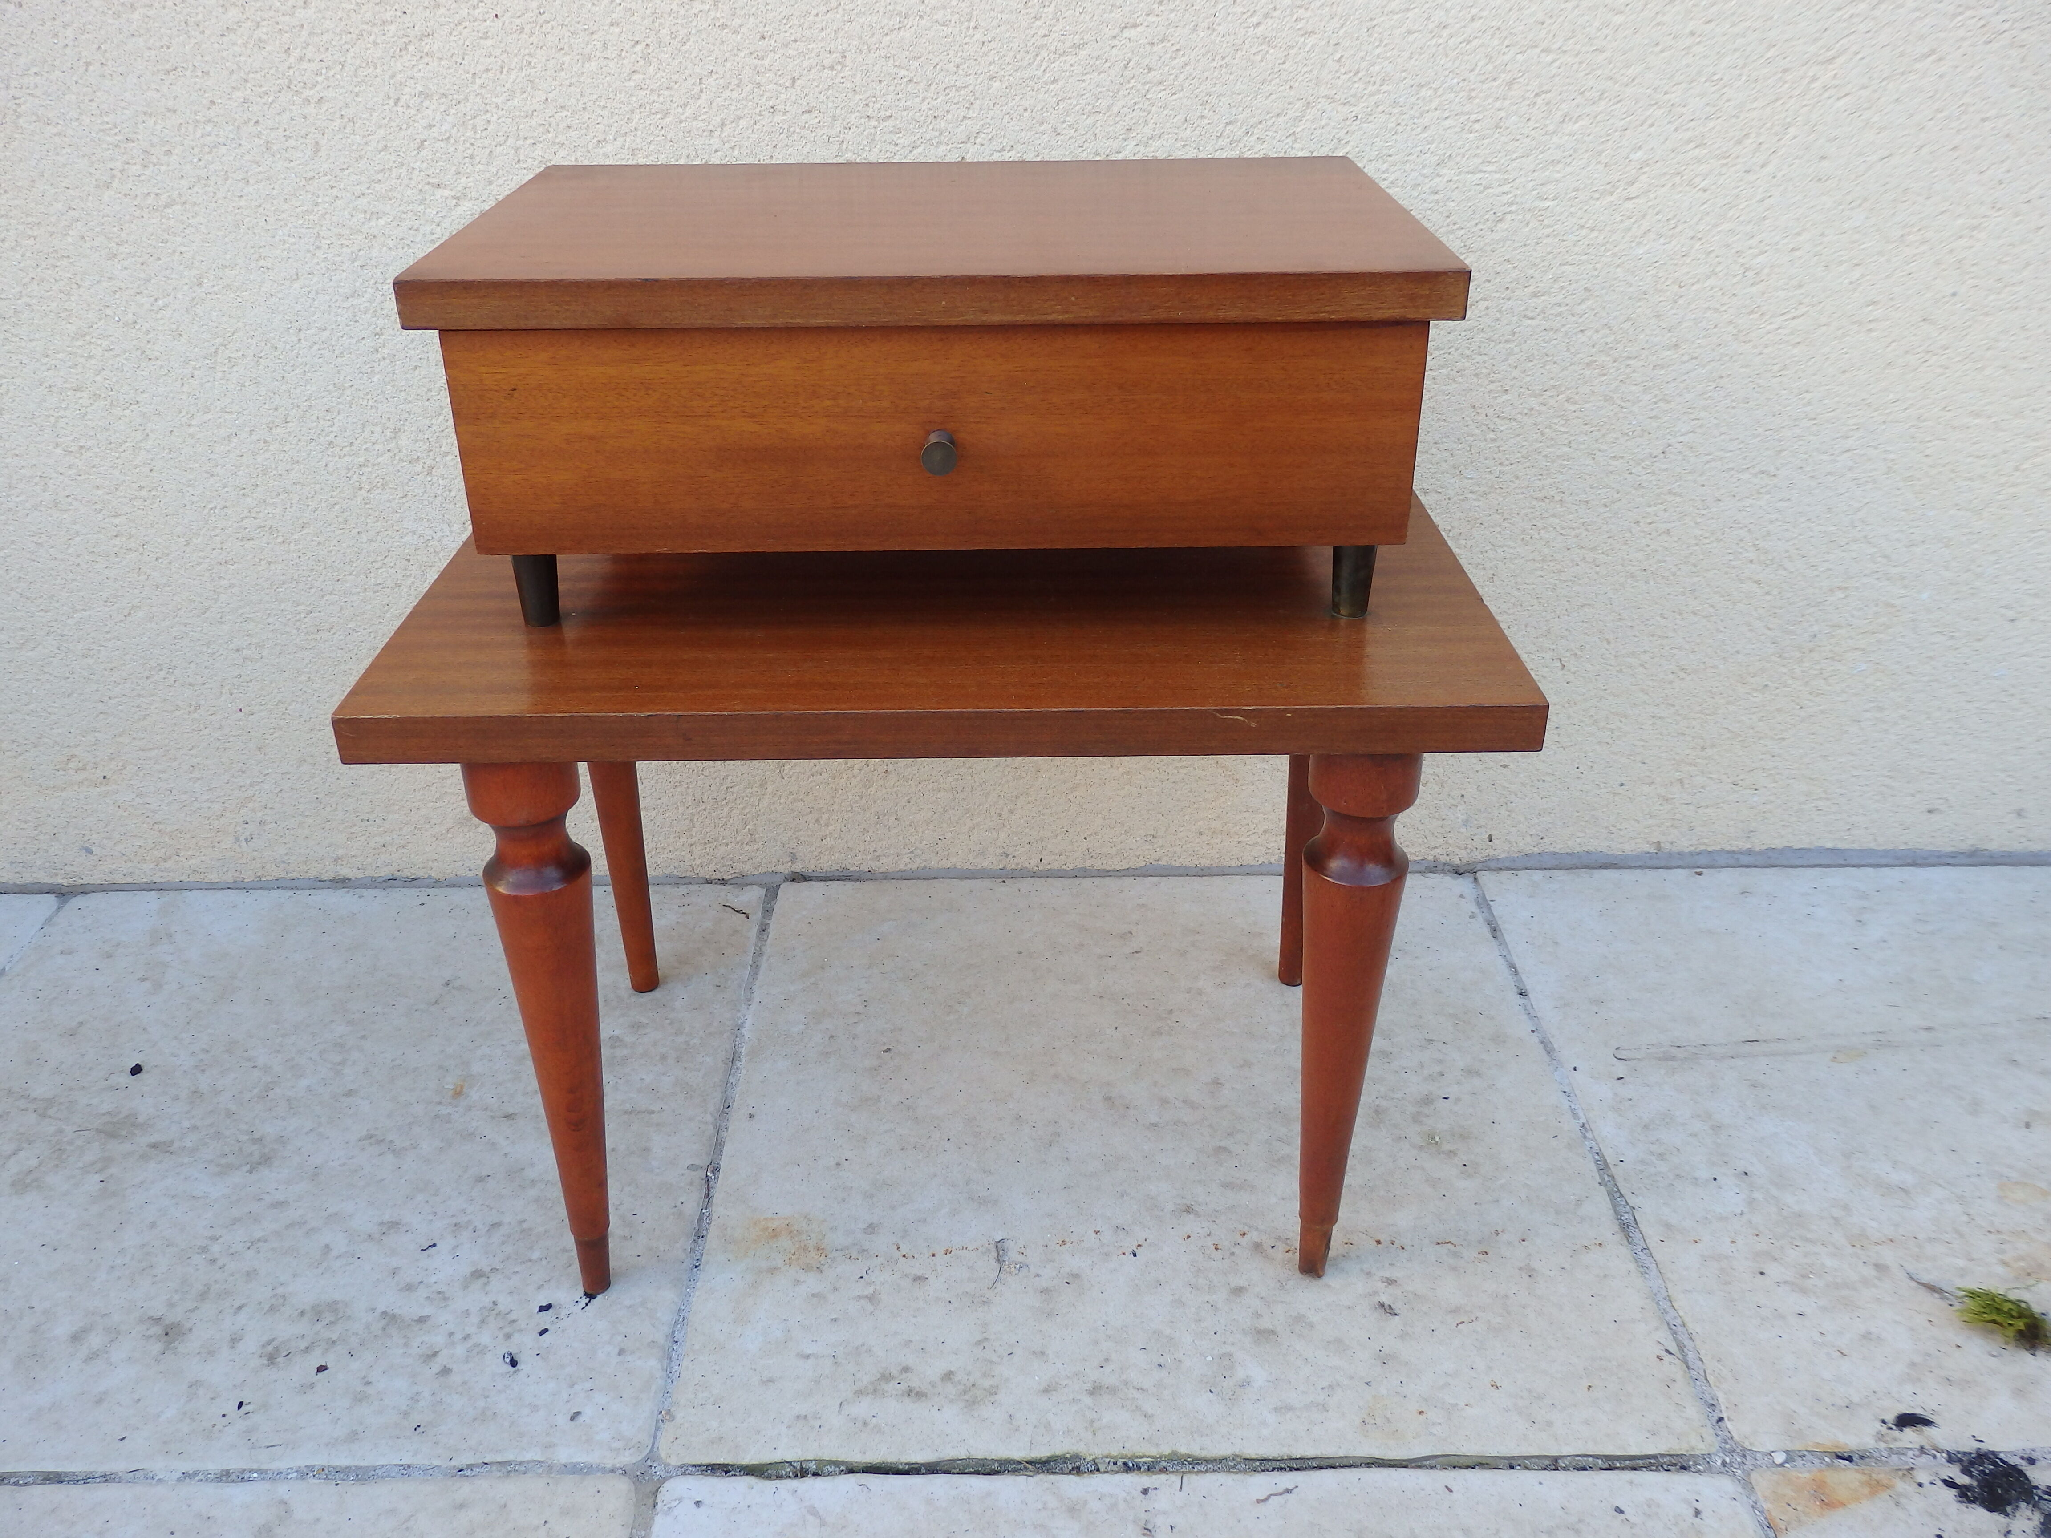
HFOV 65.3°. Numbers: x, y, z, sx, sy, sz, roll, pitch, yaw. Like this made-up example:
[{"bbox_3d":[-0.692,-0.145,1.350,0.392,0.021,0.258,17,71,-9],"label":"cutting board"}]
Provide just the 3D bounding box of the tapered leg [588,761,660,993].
[{"bbox_3d":[-0.262,0.003,1.018,0.046,0.350,0.061,-1,30,-1],"label":"tapered leg"}]

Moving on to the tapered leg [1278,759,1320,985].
[{"bbox_3d":[0.184,-0.002,1.023,0.046,0.350,0.061,-1,30,-1],"label":"tapered leg"}]

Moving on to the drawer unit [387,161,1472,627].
[{"bbox_3d":[-0.038,-0.197,0.806,0.439,0.162,0.272,-1,30,-1],"label":"drawer unit"}]

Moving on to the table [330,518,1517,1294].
[{"bbox_3d":[-0.035,0.045,0.876,0.495,0.346,0.322,-1,30,0],"label":"table"}]

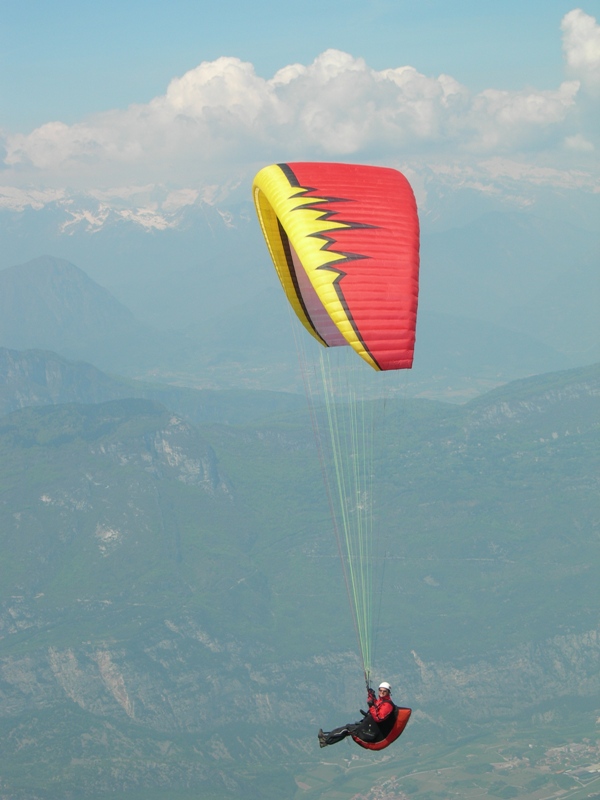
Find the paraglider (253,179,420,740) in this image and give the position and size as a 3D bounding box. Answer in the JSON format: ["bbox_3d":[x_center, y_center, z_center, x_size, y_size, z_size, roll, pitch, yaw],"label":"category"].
[{"bbox_3d":[0.500,0.970,29.800,2.650,9.200,8.800,0,6,-5],"label":"paraglider"}]

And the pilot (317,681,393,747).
[{"bbox_3d":[0.900,5.000,30.200,1.200,0.980,0.560,-1,6,-9],"label":"pilot"}]

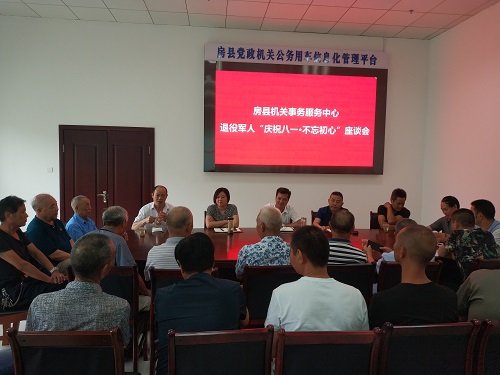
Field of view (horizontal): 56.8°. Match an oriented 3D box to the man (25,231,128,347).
[{"bbox_3d":[-0.755,0.846,2.270,0.520,1.290,0.780,2,3,3],"label":"man"}]

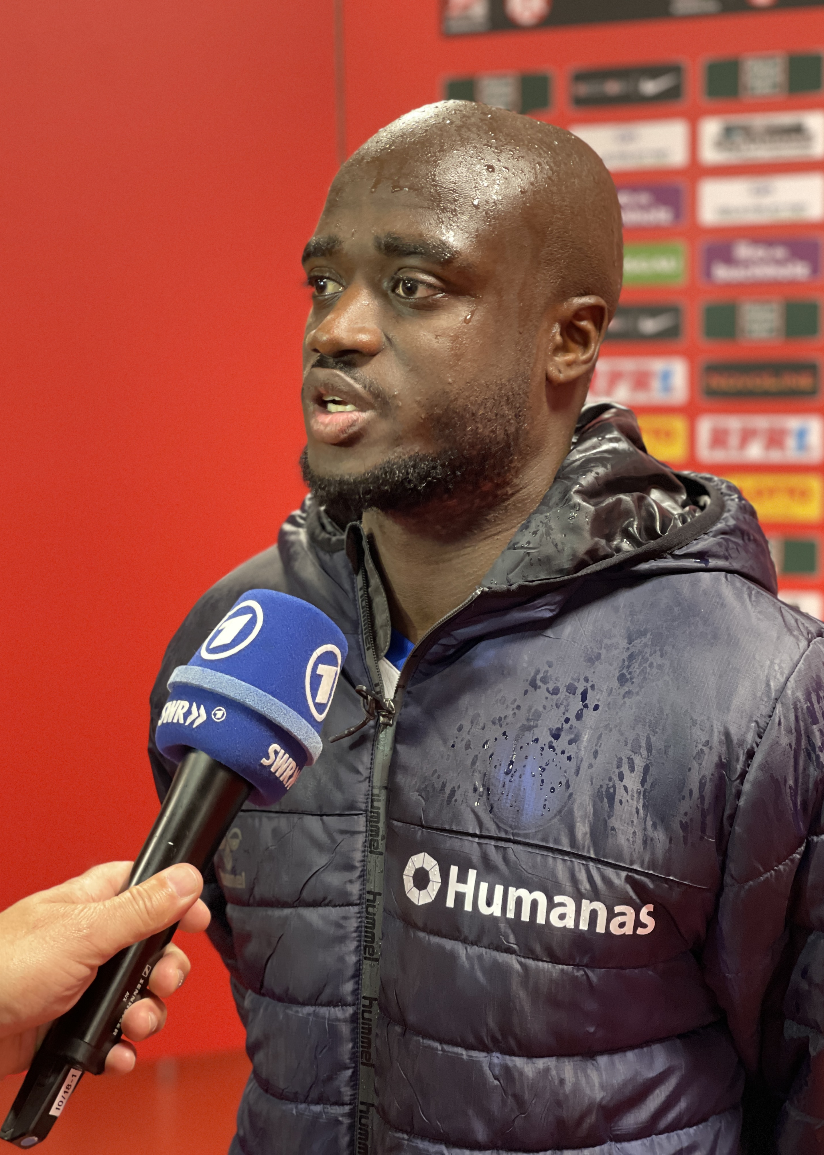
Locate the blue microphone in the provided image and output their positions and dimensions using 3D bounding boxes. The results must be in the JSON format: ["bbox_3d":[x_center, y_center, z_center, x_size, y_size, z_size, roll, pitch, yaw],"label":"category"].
[{"bbox_3d":[-0.127,0.148,1.101,0.088,0.305,0.088,27,-20,-2],"label":"blue microphone"}]

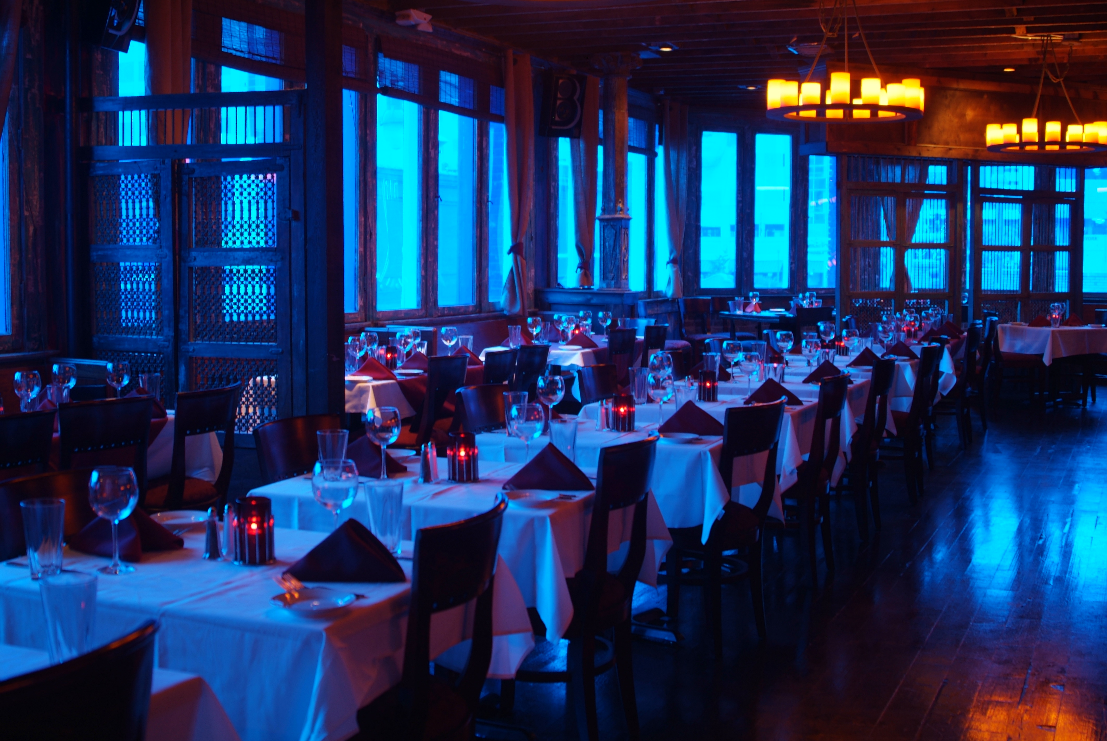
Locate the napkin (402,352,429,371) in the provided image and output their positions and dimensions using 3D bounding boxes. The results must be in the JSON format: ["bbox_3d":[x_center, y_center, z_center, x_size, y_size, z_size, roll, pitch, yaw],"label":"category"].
[{"bbox_3d":[-0.697,-0.051,6.750,0.240,0.115,0.155,1,5,5],"label":"napkin"}]

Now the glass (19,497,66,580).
[{"bbox_3d":[-1.063,0.353,2.704,0.092,0.155,0.092,2,5,25],"label":"glass"}]

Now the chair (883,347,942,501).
[{"bbox_3d":[1.934,0.292,7.506,0.520,0.870,0.430,2,5,25],"label":"chair"}]

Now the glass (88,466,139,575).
[{"bbox_3d":[-0.872,0.297,2.565,0.095,0.205,0.095,1,5,0],"label":"glass"}]

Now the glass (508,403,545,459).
[{"bbox_3d":[-0.081,0.208,3.971,0.108,0.207,0.108,0,5,-1],"label":"glass"}]

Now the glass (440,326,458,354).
[{"bbox_3d":[-0.678,-0.169,8.437,0.107,0.218,0.107,0,5,0],"label":"glass"}]

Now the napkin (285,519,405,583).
[{"bbox_3d":[-0.418,0.367,2.701,0.253,0.128,0.148,1,5,12],"label":"napkin"}]

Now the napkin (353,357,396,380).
[{"bbox_3d":[-0.978,-0.021,7.317,0.285,0.118,0.170,3,6,33],"label":"napkin"}]

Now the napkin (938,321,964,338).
[{"bbox_3d":[3.024,-0.313,9.978,0.240,0.118,0.155,0,5,-11],"label":"napkin"}]

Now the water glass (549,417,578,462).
[{"bbox_3d":[0.031,0.237,3.963,0.086,0.152,0.086,0,5,0],"label":"water glass"}]

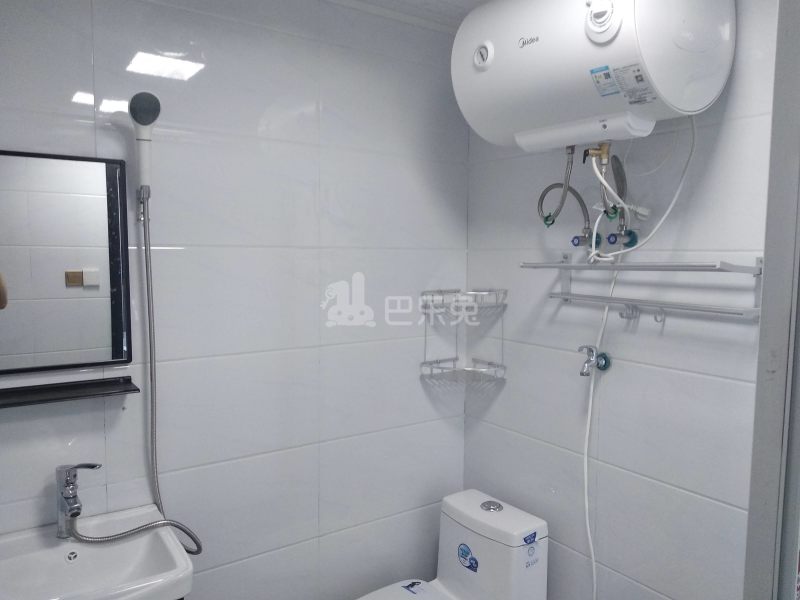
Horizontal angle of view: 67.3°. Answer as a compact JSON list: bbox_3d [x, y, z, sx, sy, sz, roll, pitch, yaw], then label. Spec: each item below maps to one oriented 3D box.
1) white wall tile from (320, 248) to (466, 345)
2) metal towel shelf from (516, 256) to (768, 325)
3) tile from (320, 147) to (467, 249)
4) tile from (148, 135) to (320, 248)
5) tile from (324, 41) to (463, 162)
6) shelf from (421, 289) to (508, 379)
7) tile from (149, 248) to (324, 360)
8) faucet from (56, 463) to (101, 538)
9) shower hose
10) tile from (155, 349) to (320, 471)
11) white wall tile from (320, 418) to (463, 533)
[{"bbox_3d":[-0.005,-0.019,1.988,0.597,0.300,0.010,-3,6,-35],"label":"white wall tile"},{"bbox_3d":[0.573,-0.038,1.528,0.185,0.150,0.575,-3,6,-35],"label":"metal towel shelf"},{"bbox_3d":[-0.001,-0.320,1.968,0.591,0.300,0.010,-3,6,-35],"label":"tile"},{"bbox_3d":[-0.479,-0.297,1.630,0.580,0.300,0.010,-3,6,-35],"label":"tile"},{"bbox_3d":[-0.001,-0.617,1.937,0.595,0.300,0.010,-3,6,-35],"label":"tile"},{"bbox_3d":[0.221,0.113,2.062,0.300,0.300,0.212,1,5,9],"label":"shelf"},{"bbox_3d":[-0.481,0.002,1.654,0.580,0.300,0.010,-3,6,-35],"label":"tile"},{"bbox_3d":[-0.726,0.472,1.367,0.090,0.175,0.130,-3,6,-35],"label":"faucet"},{"bbox_3d":[-0.637,0.182,1.424,0.295,0.905,0.170,-3,6,-35],"label":"shower hose"},{"bbox_3d":[-0.482,0.303,1.684,0.570,0.300,0.010,-3,6,-35],"label":"tile"},{"bbox_3d":[-0.010,0.577,2.041,0.591,0.300,0.010,-3,6,-35],"label":"white wall tile"}]

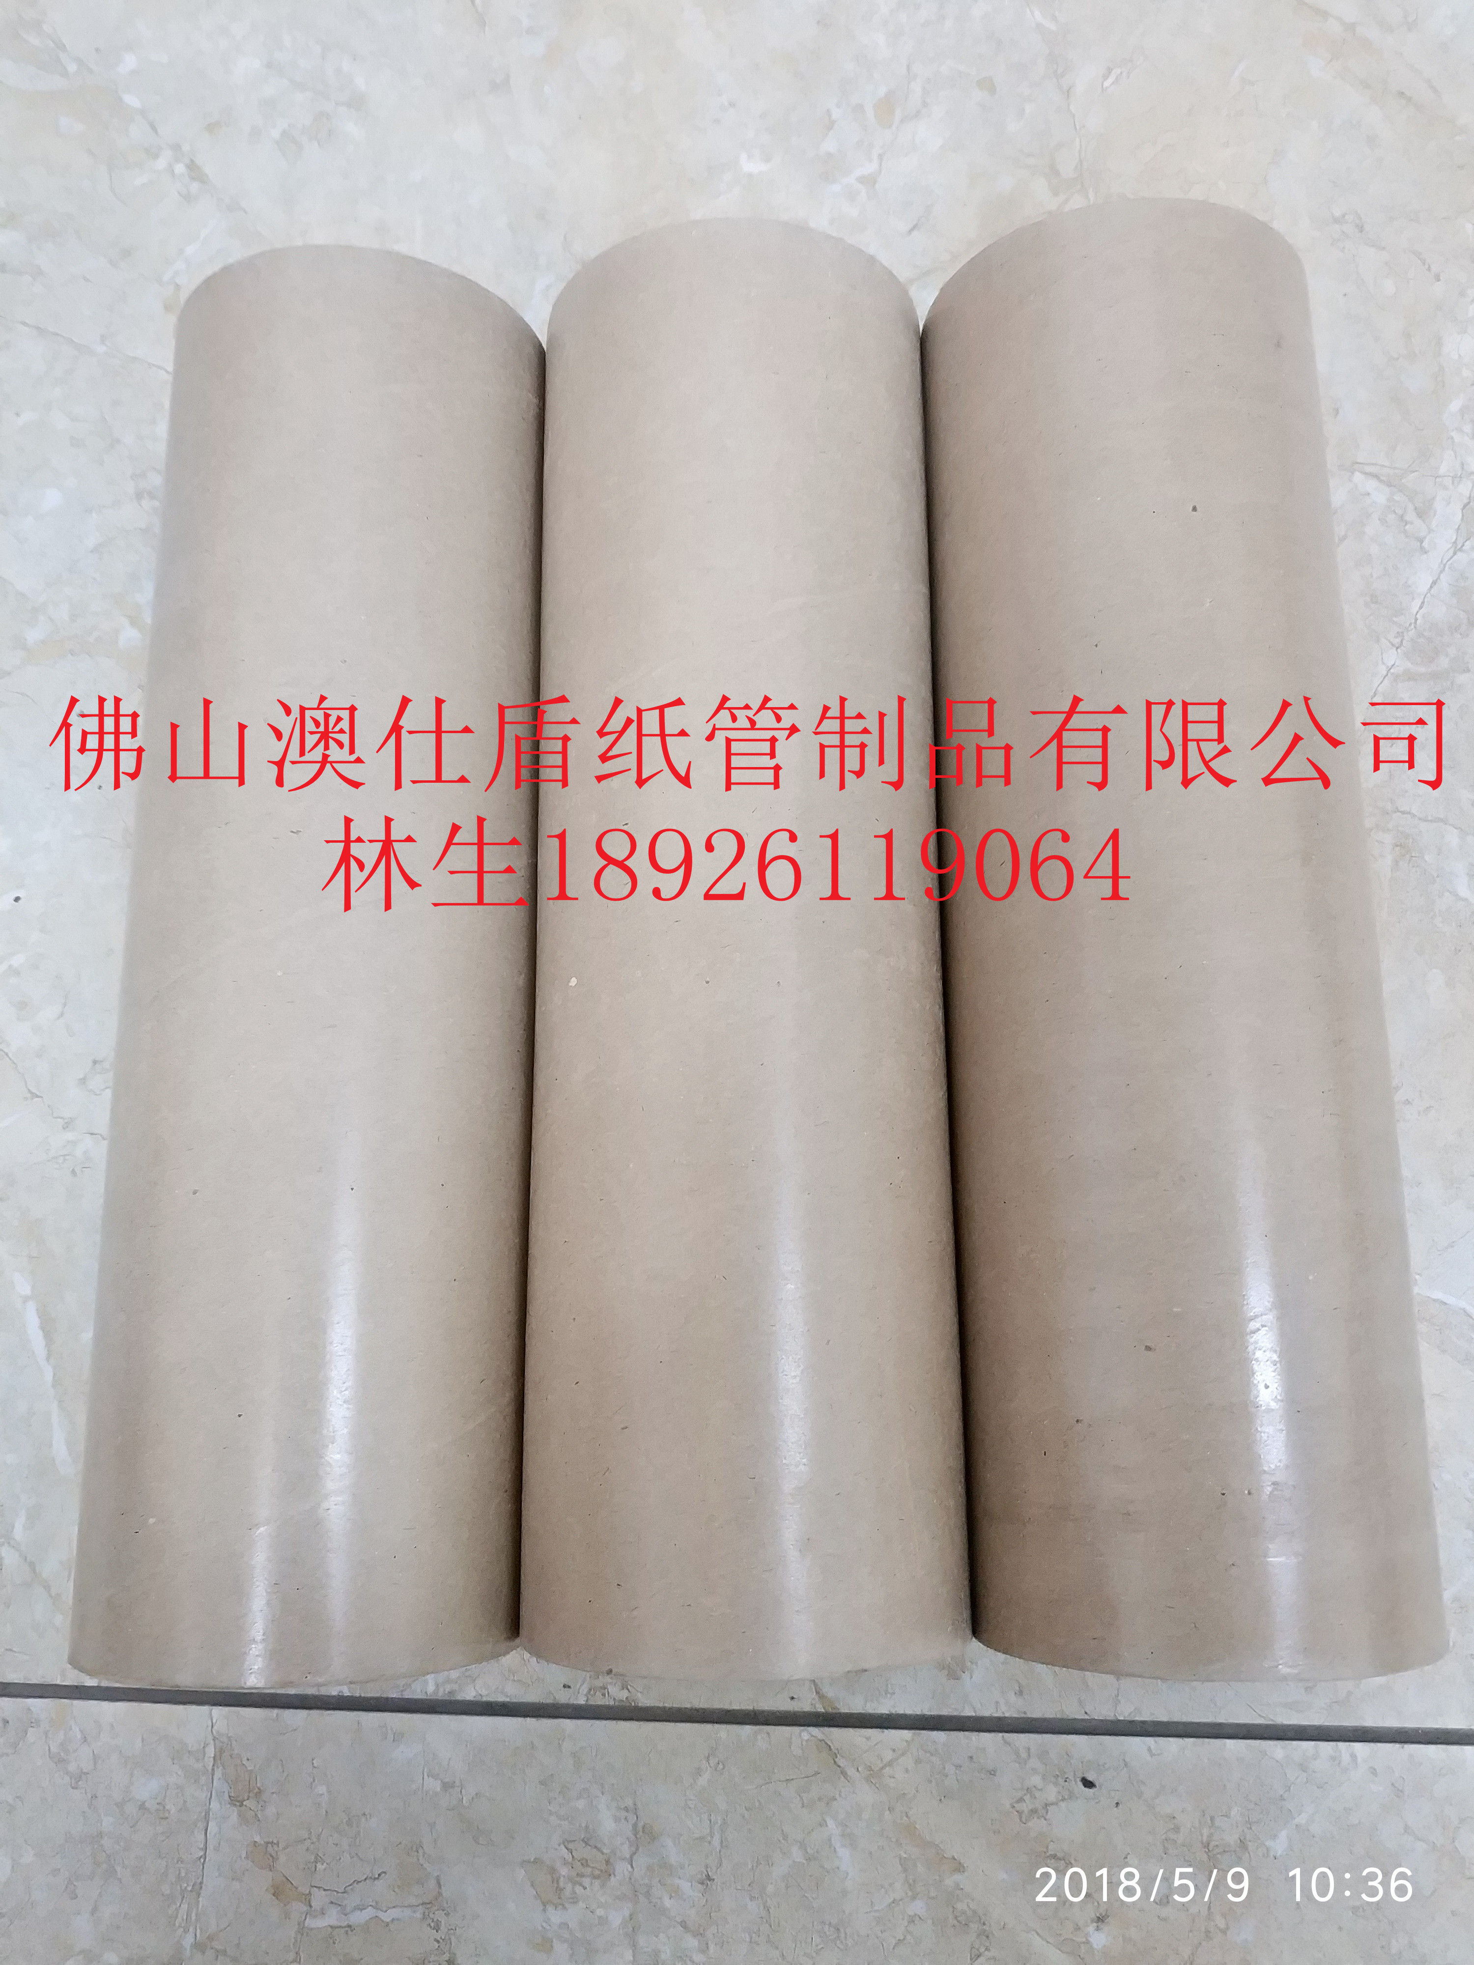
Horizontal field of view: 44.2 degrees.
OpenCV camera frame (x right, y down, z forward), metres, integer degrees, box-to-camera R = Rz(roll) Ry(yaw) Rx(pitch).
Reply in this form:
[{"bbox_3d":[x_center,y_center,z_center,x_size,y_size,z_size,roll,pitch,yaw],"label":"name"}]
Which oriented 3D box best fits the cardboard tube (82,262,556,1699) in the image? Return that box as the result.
[{"bbox_3d":[-0.097,-0.007,0.436,0.094,0.094,0.319,-1,76,3],"label":"cardboard tube"}]

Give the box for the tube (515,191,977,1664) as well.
[{"bbox_3d":[0.001,-0.011,0.431,0.096,0.096,0.319,-1,76,2],"label":"tube"}]

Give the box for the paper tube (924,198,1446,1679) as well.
[{"bbox_3d":[0.099,-0.013,0.427,0.096,0.096,0.320,-2,76,2],"label":"paper tube"}]

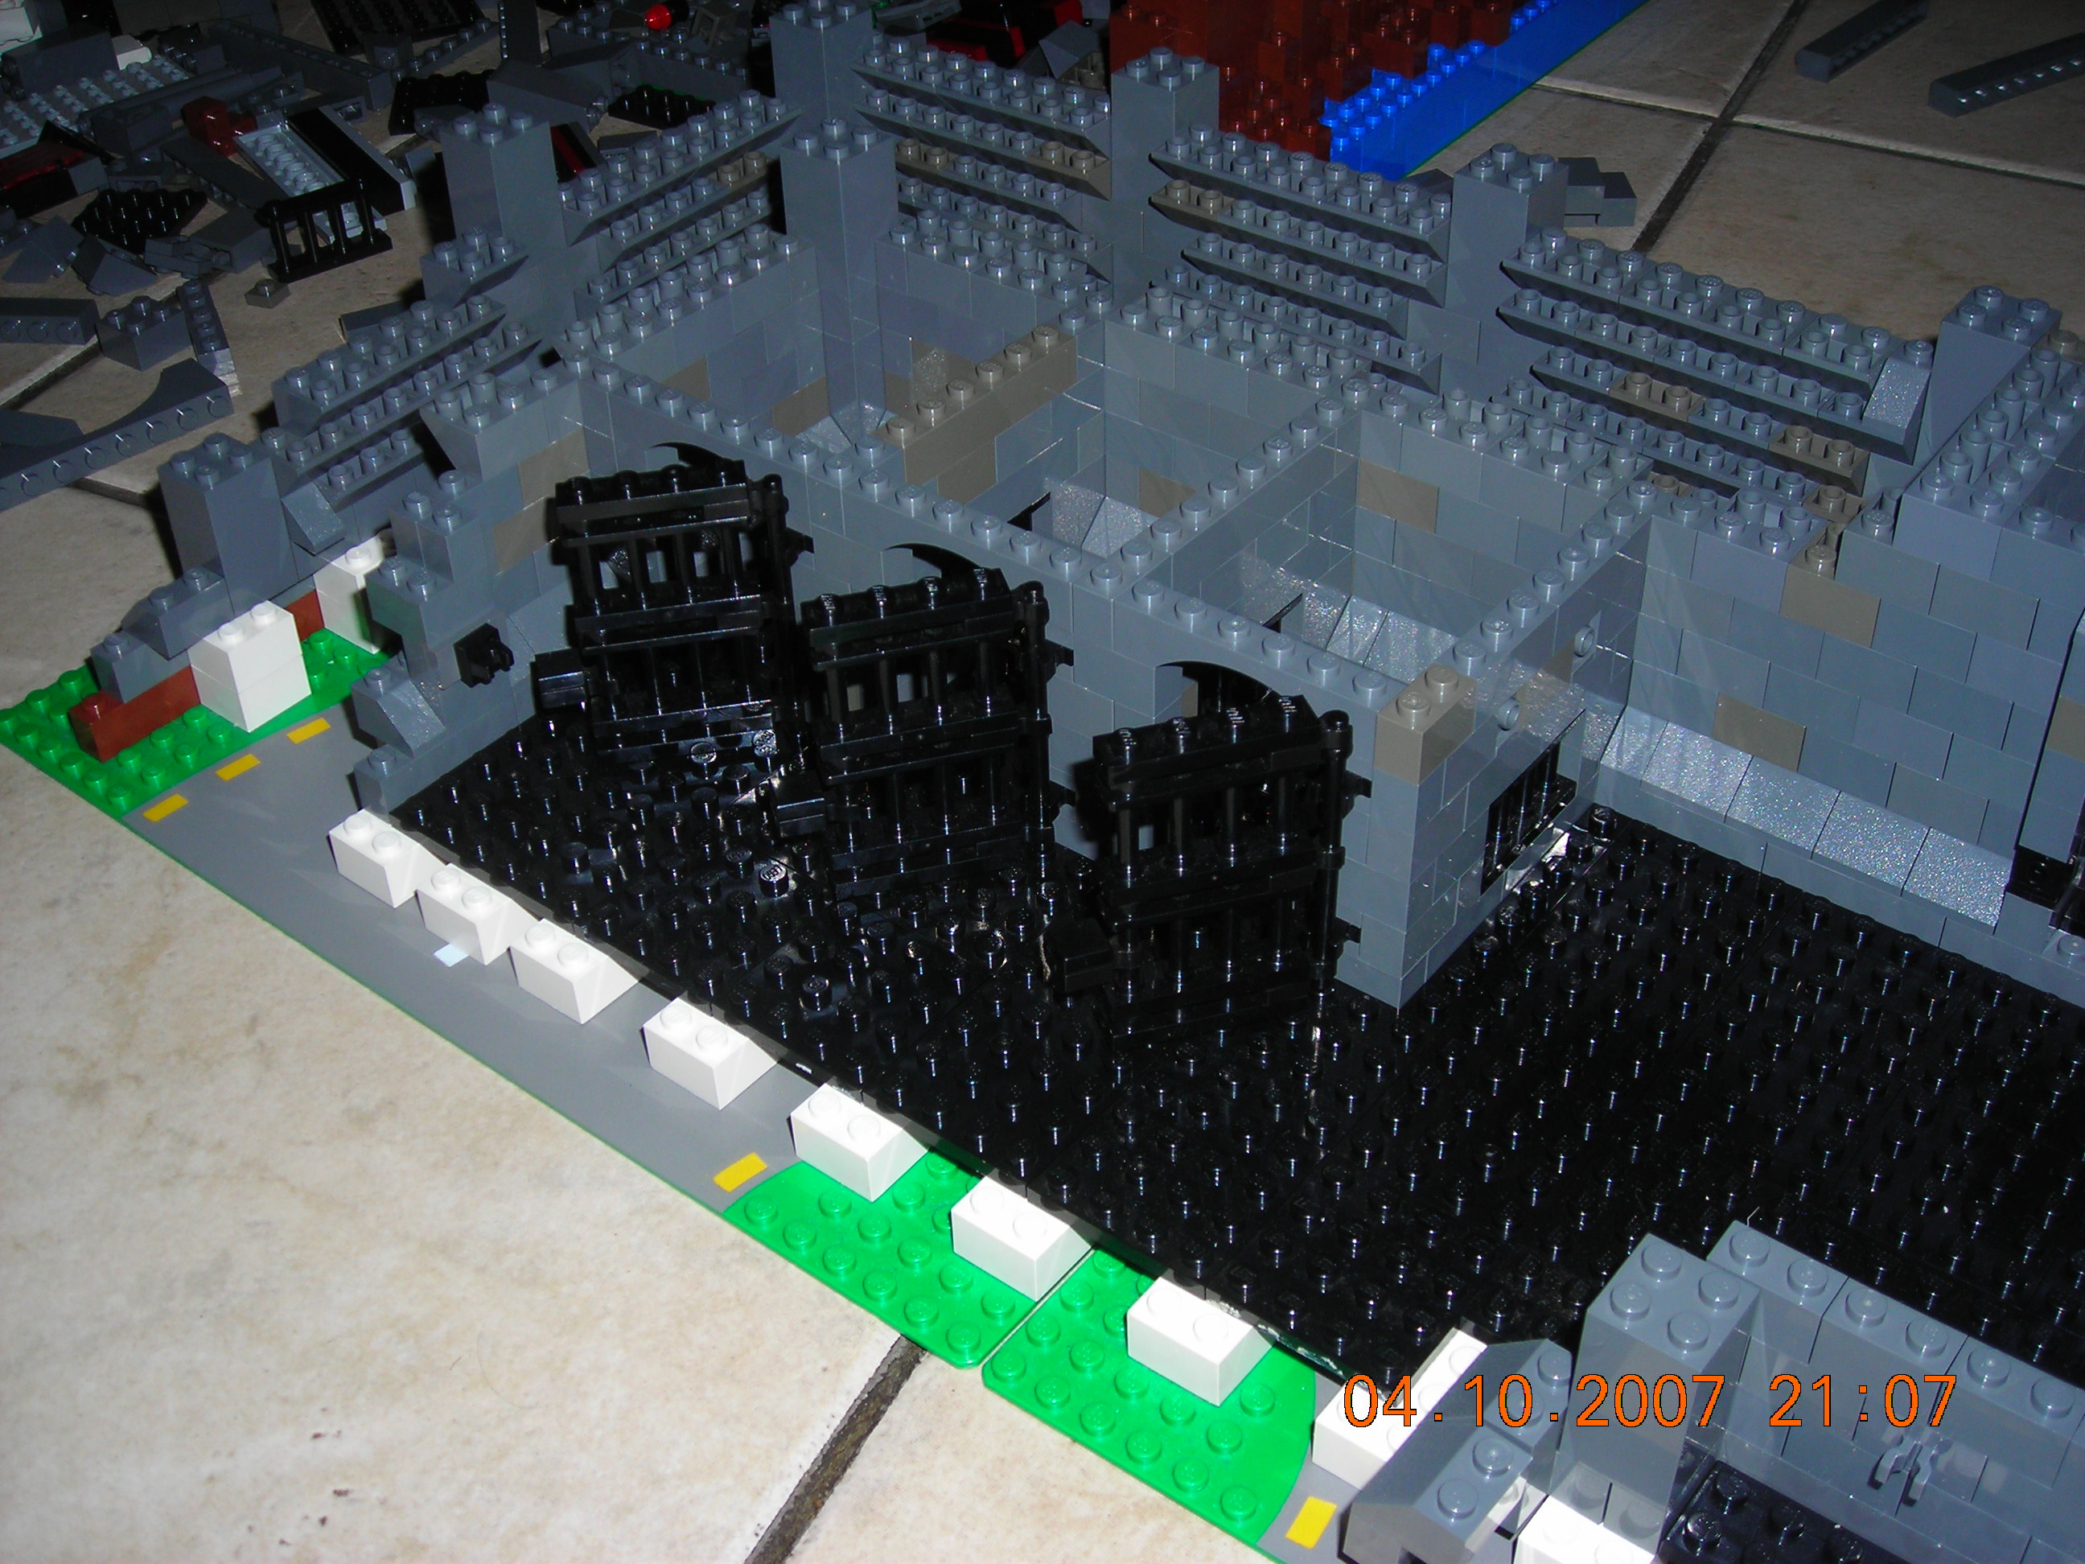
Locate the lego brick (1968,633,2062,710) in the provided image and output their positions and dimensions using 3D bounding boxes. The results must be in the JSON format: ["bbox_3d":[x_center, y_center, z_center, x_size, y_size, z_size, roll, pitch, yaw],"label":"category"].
[{"bbox_3d":[0.148,-0.018,0.372,0.016,0.010,0.008,25,47,30],"label":"lego brick"}]

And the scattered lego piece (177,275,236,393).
[{"bbox_3d":[-0.208,-0.113,0.613,0.008,0.009,0.041,-16,41,-18],"label":"scattered lego piece"}]

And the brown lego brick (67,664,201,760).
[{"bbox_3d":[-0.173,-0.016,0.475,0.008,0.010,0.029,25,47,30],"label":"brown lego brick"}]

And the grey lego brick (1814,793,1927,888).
[{"bbox_3d":[0.136,0.008,0.401,0.016,0.010,0.016,25,47,30],"label":"grey lego brick"}]

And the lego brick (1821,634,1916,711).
[{"bbox_3d":[0.133,-0.019,0.394,0.016,0.010,0.008,25,46,30],"label":"lego brick"}]

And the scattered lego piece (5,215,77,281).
[{"bbox_3d":[-0.259,-0.136,0.643,0.016,0.011,0.016,-36,26,31],"label":"scattered lego piece"}]

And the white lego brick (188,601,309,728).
[{"bbox_3d":[-0.154,-0.024,0.476,0.016,0.020,0.016,25,47,30],"label":"white lego brick"}]

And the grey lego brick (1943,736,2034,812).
[{"bbox_3d":[0.152,-0.003,0.390,0.016,0.010,0.008,25,46,30],"label":"grey lego brick"}]

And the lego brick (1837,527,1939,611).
[{"bbox_3d":[0.133,-0.034,0.383,0.016,0.010,0.008,25,46,30],"label":"lego brick"}]

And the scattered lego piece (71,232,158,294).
[{"bbox_3d":[-0.245,-0.134,0.651,0.016,0.011,0.016,19,16,-49],"label":"scattered lego piece"}]

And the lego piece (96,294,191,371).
[{"bbox_3d":[-0.222,-0.111,0.611,0.016,0.011,0.016,23,45,28],"label":"lego piece"}]

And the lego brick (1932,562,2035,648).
[{"bbox_3d":[0.142,-0.028,0.370,0.016,0.010,0.008,25,47,30],"label":"lego brick"}]

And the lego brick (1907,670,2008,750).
[{"bbox_3d":[0.143,-0.013,0.381,0.016,0.010,0.008,25,47,30],"label":"lego brick"}]

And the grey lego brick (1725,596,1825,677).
[{"bbox_3d":[0.119,-0.025,0.397,0.016,0.010,0.008,25,47,30],"label":"grey lego brick"}]

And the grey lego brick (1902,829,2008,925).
[{"bbox_3d":[0.148,0.014,0.393,0.016,0.010,0.016,25,47,30],"label":"grey lego brick"}]

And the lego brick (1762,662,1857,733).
[{"bbox_3d":[0.127,-0.015,0.404,0.016,0.010,0.008,25,46,30],"label":"lego brick"}]

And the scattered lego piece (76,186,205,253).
[{"bbox_3d":[-0.242,-0.149,0.657,0.032,0.005,0.032,4,39,7],"label":"scattered lego piece"}]

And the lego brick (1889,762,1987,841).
[{"bbox_3d":[0.146,0.000,0.396,0.016,0.010,0.013,25,46,29],"label":"lego brick"}]

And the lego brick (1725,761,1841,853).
[{"bbox_3d":[0.124,0.002,0.410,0.016,0.010,0.016,25,46,29],"label":"lego brick"}]

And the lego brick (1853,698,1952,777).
[{"bbox_3d":[0.140,-0.010,0.394,0.016,0.010,0.013,25,46,29],"label":"lego brick"}]

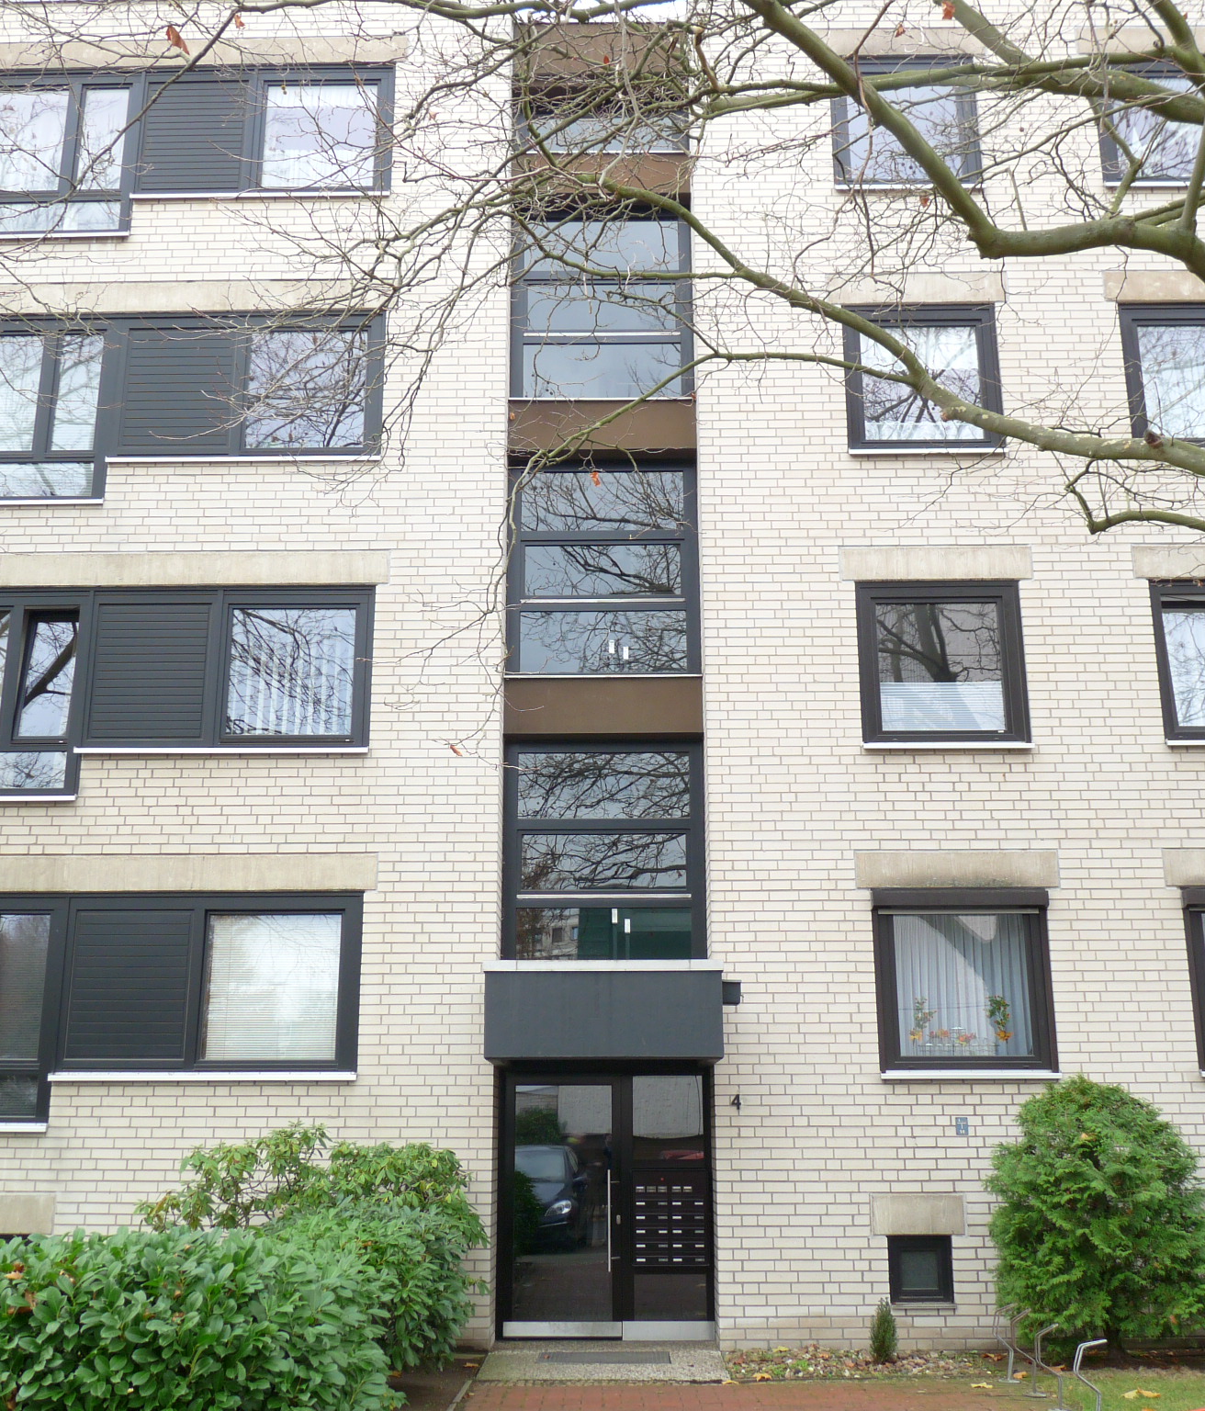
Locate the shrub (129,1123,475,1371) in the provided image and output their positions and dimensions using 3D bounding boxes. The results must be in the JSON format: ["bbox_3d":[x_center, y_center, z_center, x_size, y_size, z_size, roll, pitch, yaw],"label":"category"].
[{"bbox_3d":[-2.135,3.935,10.735,2.545,1.684,1.600,0,-15,1],"label":"shrub"}]

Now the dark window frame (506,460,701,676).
[{"bbox_3d":[0.010,-1.270,13.693,1.783,2.067,0.120,0,-15,1],"label":"dark window frame"}]

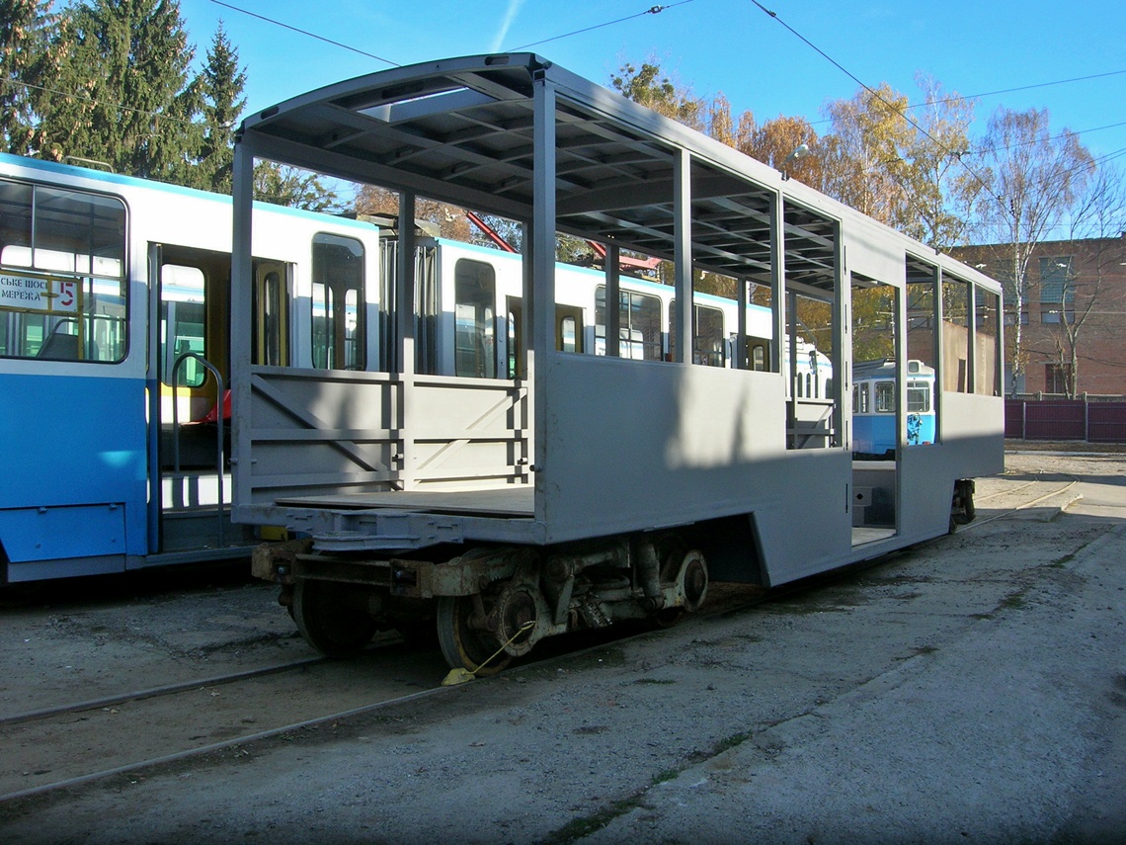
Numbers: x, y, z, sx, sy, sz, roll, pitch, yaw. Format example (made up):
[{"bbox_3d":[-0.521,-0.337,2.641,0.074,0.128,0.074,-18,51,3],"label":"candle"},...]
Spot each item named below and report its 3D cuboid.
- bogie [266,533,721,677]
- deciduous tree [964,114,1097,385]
[{"bbox_3d":[-0.416,1.032,7.288,1.800,0.820,2.950,0,0,34],"label":"bogie"},{"bbox_3d":[25.700,-8.300,61.000,7.200,18.000,7.000,0,0,0],"label":"deciduous tree"}]

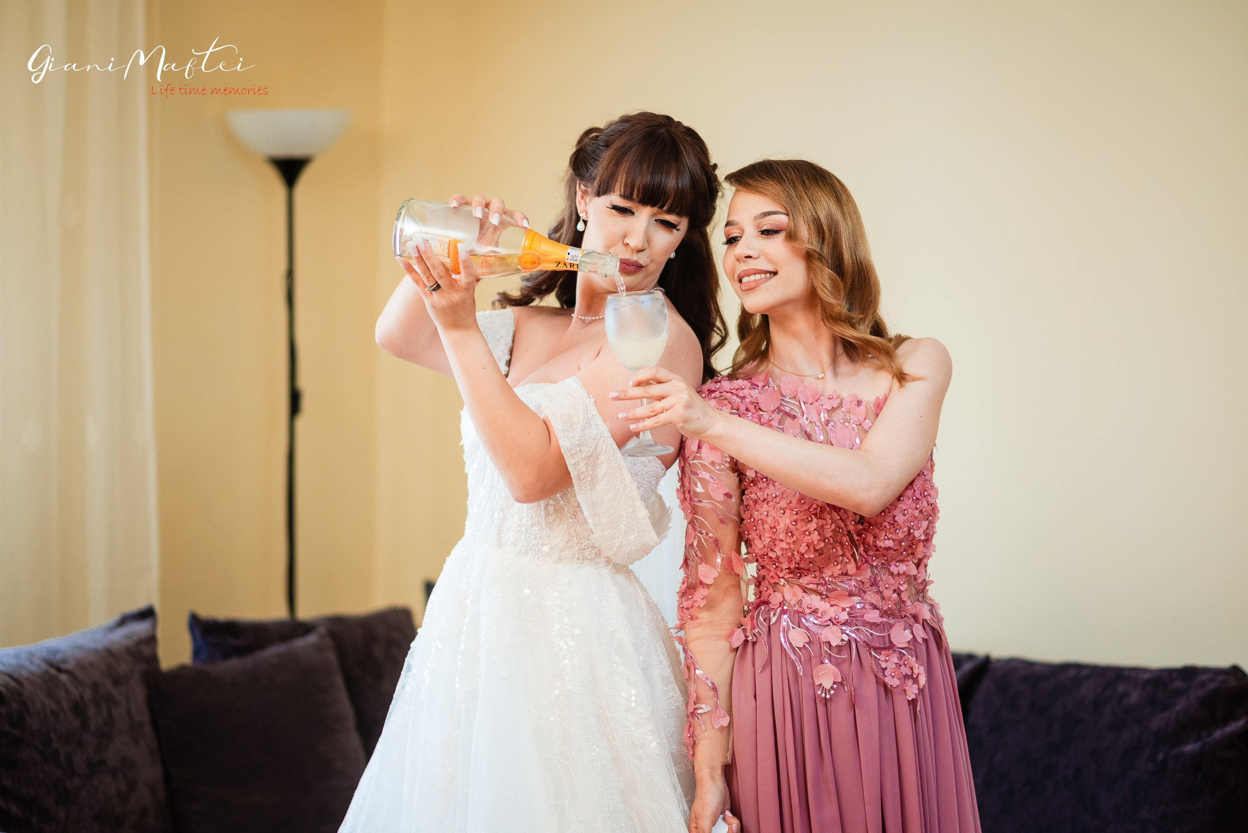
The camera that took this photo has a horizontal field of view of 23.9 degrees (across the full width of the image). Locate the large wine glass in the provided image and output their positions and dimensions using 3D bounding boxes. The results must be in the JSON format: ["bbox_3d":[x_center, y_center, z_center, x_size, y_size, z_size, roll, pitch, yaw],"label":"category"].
[{"bbox_3d":[0.023,-0.059,3.900,0.084,0.210,0.084,-3,7,0],"label":"large wine glass"}]

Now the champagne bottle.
[{"bbox_3d":[-0.155,-0.228,3.950,0.304,0.087,0.087,10,21,17],"label":"champagne bottle"}]

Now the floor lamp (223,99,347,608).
[{"bbox_3d":[-0.721,0.232,6.370,0.265,1.780,0.265,0,5,0],"label":"floor lamp"}]

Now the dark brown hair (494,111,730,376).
[{"bbox_3d":[-0.017,-0.234,4.100,0.310,0.370,0.260,2,5,-10],"label":"dark brown hair"}]

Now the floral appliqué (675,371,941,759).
[{"bbox_3d":[0.254,0.205,4.070,0.355,0.520,0.230,1,5,2],"label":"floral appliqué"}]

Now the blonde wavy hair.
[{"bbox_3d":[0.270,-0.199,4.080,0.240,0.305,0.240,1,5,35],"label":"blonde wavy hair"}]

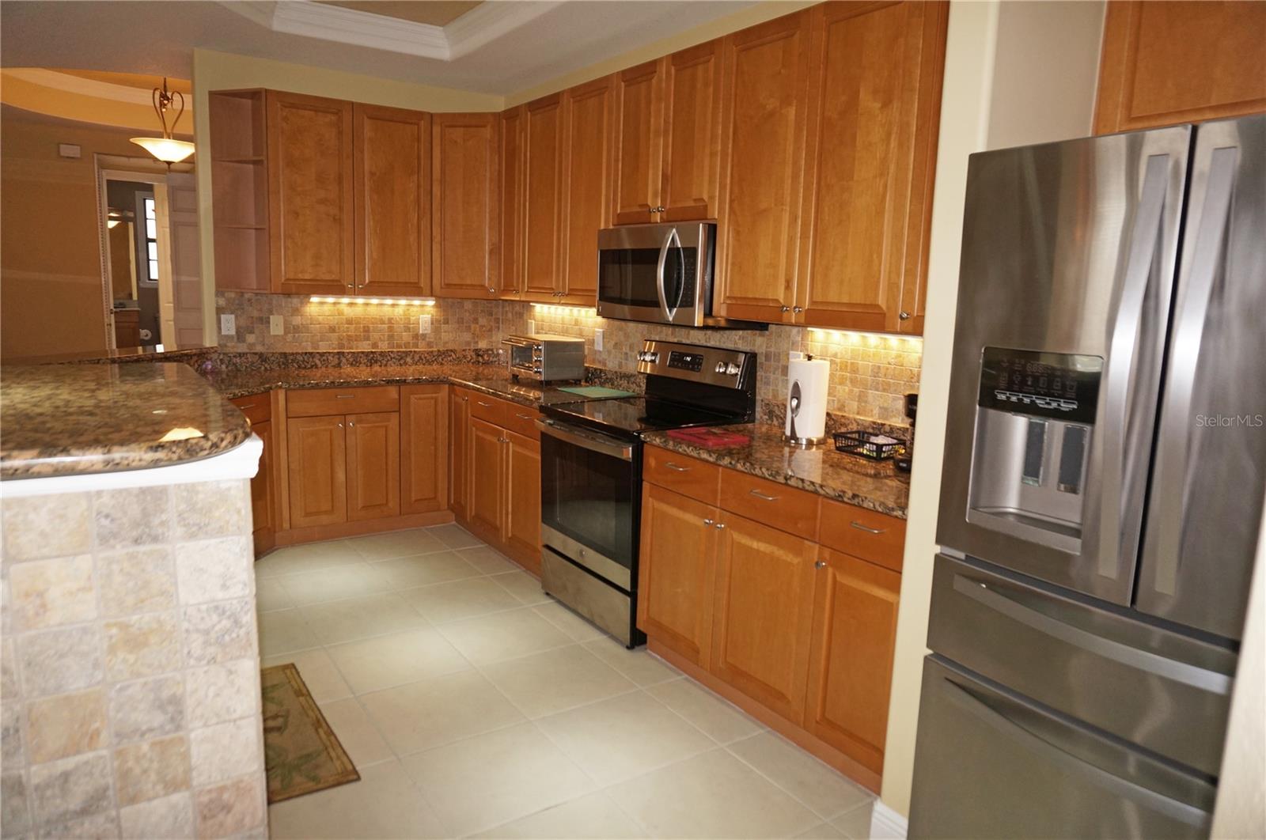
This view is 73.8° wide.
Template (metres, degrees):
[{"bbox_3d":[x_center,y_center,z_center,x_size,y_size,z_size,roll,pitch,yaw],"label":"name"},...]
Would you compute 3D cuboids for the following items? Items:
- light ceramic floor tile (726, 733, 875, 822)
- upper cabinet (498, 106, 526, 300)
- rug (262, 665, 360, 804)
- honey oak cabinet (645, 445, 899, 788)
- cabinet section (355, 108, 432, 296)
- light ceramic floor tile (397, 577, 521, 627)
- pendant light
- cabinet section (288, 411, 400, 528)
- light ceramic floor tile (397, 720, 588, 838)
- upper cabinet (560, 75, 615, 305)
[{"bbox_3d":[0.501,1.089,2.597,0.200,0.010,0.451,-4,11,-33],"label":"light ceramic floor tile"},{"bbox_3d":[-0.558,-1.219,4.858,0.322,1.053,0.299,-4,11,-33],"label":"upper cabinet"},{"bbox_3d":[-1.271,1.005,2.700,0.540,0.010,0.884,-4,11,-33],"label":"rug"},{"bbox_3d":[0.625,0.584,3.019,0.621,0.870,1.232,-4,11,-33],"label":"honey oak cabinet"},{"bbox_3d":[-1.479,-1.283,5.036,0.456,1.065,0.325,-4,11,-34],"label":"cabinet section"},{"bbox_3d":[-0.787,0.836,3.911,0.451,0.010,0.451,-4,11,-33],"label":"light ceramic floor tile"},{"bbox_3d":[-3.503,-2.247,6.337,0.570,0.730,0.570,-4,11,-33],"label":"pendant light"},{"bbox_3d":[-1.761,0.226,4.936,0.604,0.609,0.610,-4,11,-34],"label":"cabinet section"},{"bbox_3d":[-0.411,1.071,2.541,0.455,0.010,0.455,-4,11,-33],"label":"light ceramic floor tile"},{"bbox_3d":[-0.093,-1.095,4.147,0.313,1.050,0.475,-4,11,-33],"label":"upper cabinet"}]

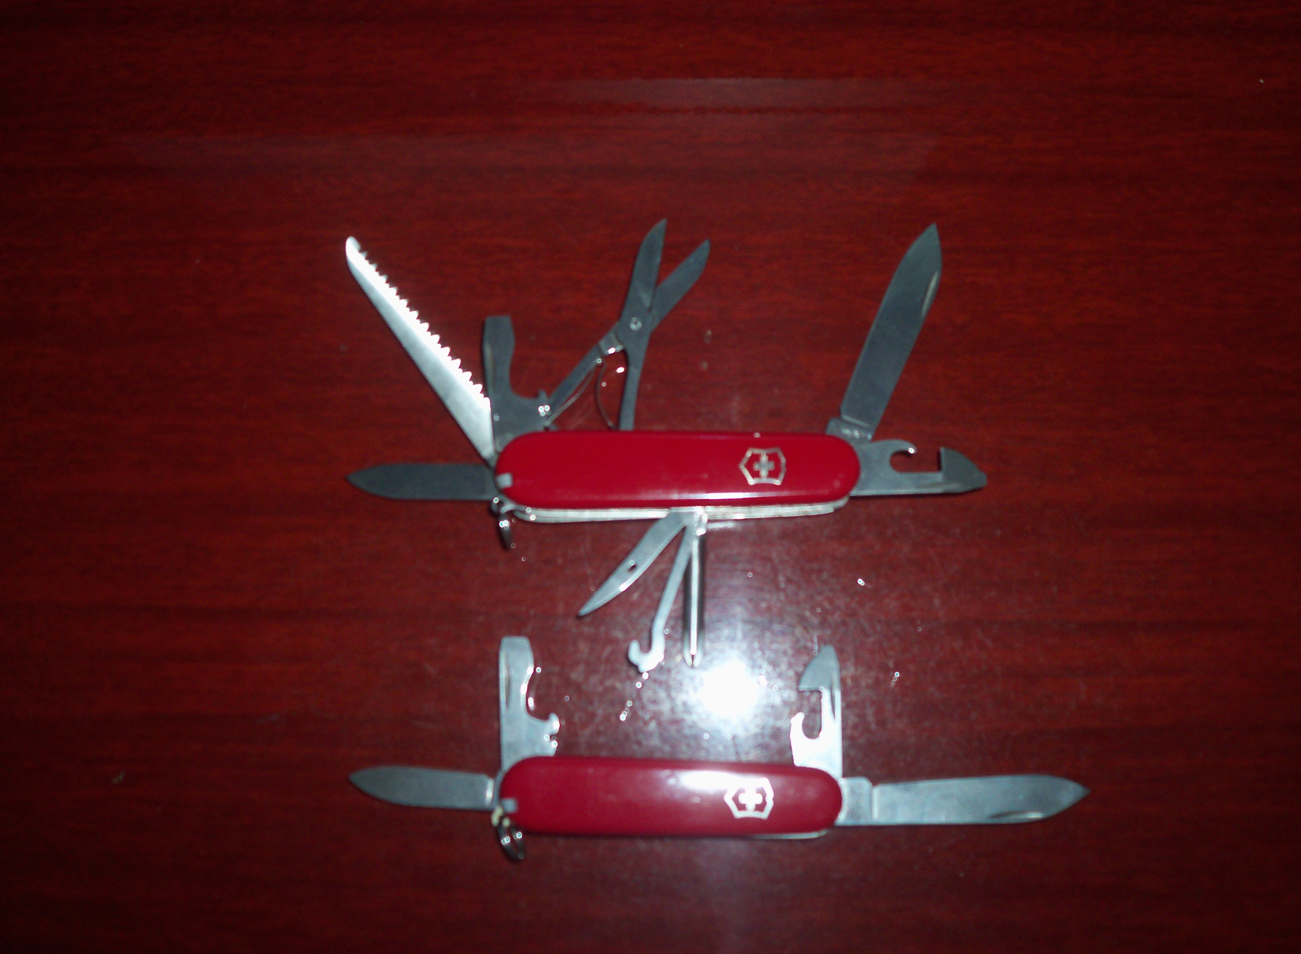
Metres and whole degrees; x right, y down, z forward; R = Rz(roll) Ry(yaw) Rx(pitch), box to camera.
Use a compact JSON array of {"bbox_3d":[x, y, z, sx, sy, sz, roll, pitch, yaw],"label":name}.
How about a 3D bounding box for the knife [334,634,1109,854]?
[{"bbox_3d":[0.016,0.068,0.317,0.182,0.013,0.054,0,80,3],"label":"knife"}]

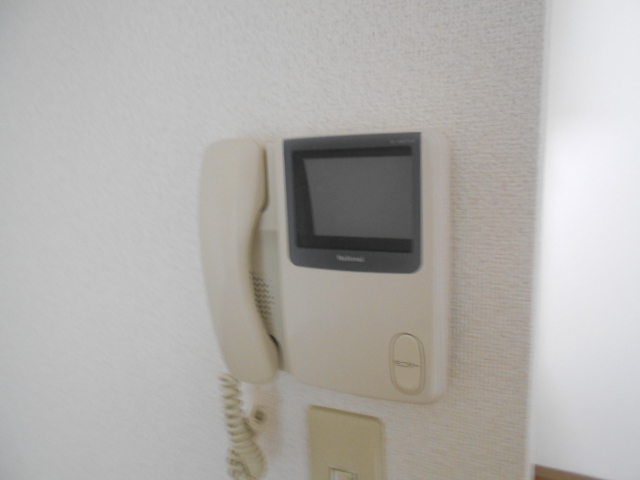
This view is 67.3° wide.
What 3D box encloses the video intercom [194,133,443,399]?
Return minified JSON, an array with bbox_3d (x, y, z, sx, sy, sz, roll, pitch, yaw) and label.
[{"bbox_3d":[0.001,0.019,0.355,0.176,0.187,0.061,2,11,24],"label":"video intercom"}]

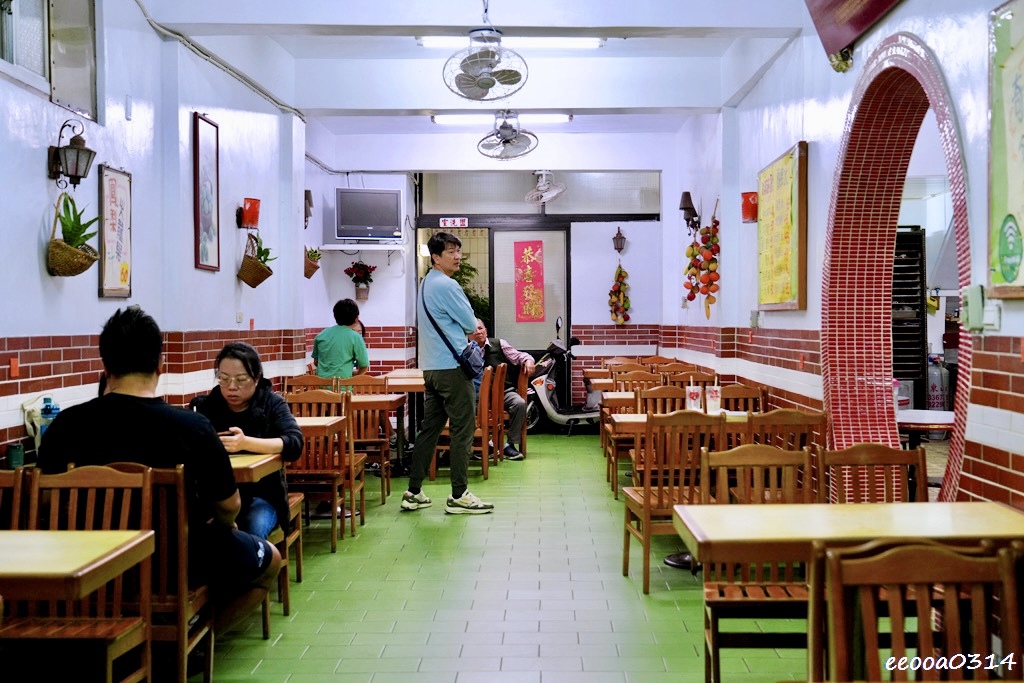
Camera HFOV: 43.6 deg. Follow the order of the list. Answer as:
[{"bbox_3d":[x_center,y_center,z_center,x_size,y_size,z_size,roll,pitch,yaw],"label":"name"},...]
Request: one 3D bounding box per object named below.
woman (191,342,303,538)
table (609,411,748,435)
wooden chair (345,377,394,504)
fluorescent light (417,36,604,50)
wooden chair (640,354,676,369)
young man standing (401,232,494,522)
[{"bbox_3d":[-1.081,0.581,5.009,0.480,1.160,0.720,0,1,1],"label":"woman"},{"bbox_3d":[0.989,0.759,6.642,0.910,0.740,0.590,0,1,1],"label":"table"},{"bbox_3d":[-1.059,0.671,8.902,0.400,0.850,0.480,0,1,1],"label":"wooden chair"},{"bbox_3d":[-0.010,-1.941,8.336,1.240,0.080,0.080,0,1,1],"label":"fluorescent light"},{"bbox_3d":[1.411,0.567,12.191,0.410,0.845,0.480,0,1,1],"label":"wooden chair"},{"bbox_3d":[-0.415,0.200,8.343,0.540,1.810,0.470,0,1,-24],"label":"young man standing"}]

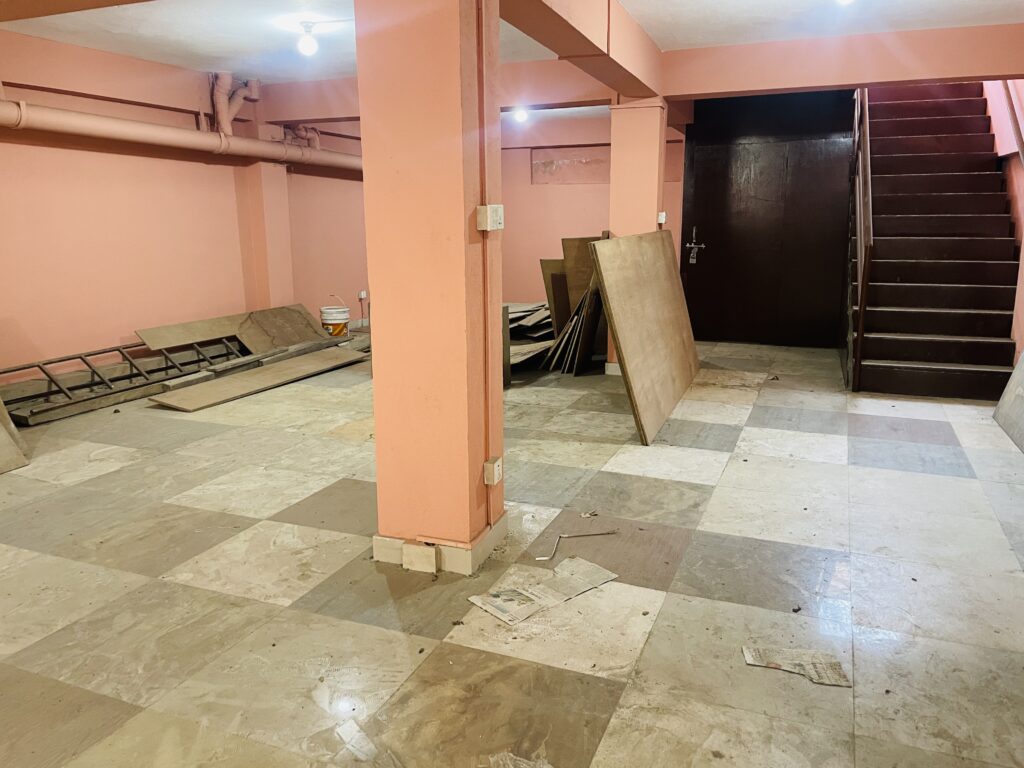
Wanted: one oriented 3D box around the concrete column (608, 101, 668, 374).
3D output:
[{"bbox_3d":[1.075,-1.228,6.639,0.410,2.290,0.390,4,13,19],"label":"concrete column"}]

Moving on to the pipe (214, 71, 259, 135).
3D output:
[{"bbox_3d":[-2.467,-2.503,6.949,0.150,0.530,0.480,4,13,19],"label":"pipe"}]

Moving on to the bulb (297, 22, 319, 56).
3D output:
[{"bbox_3d":[-1.355,-2.303,5.146,0.110,0.205,0.110,0,12,0],"label":"bulb"}]

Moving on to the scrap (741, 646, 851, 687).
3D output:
[{"bbox_3d":[0.854,0.846,2.329,0.282,0.010,0.188,2,12,10],"label":"scrap"}]

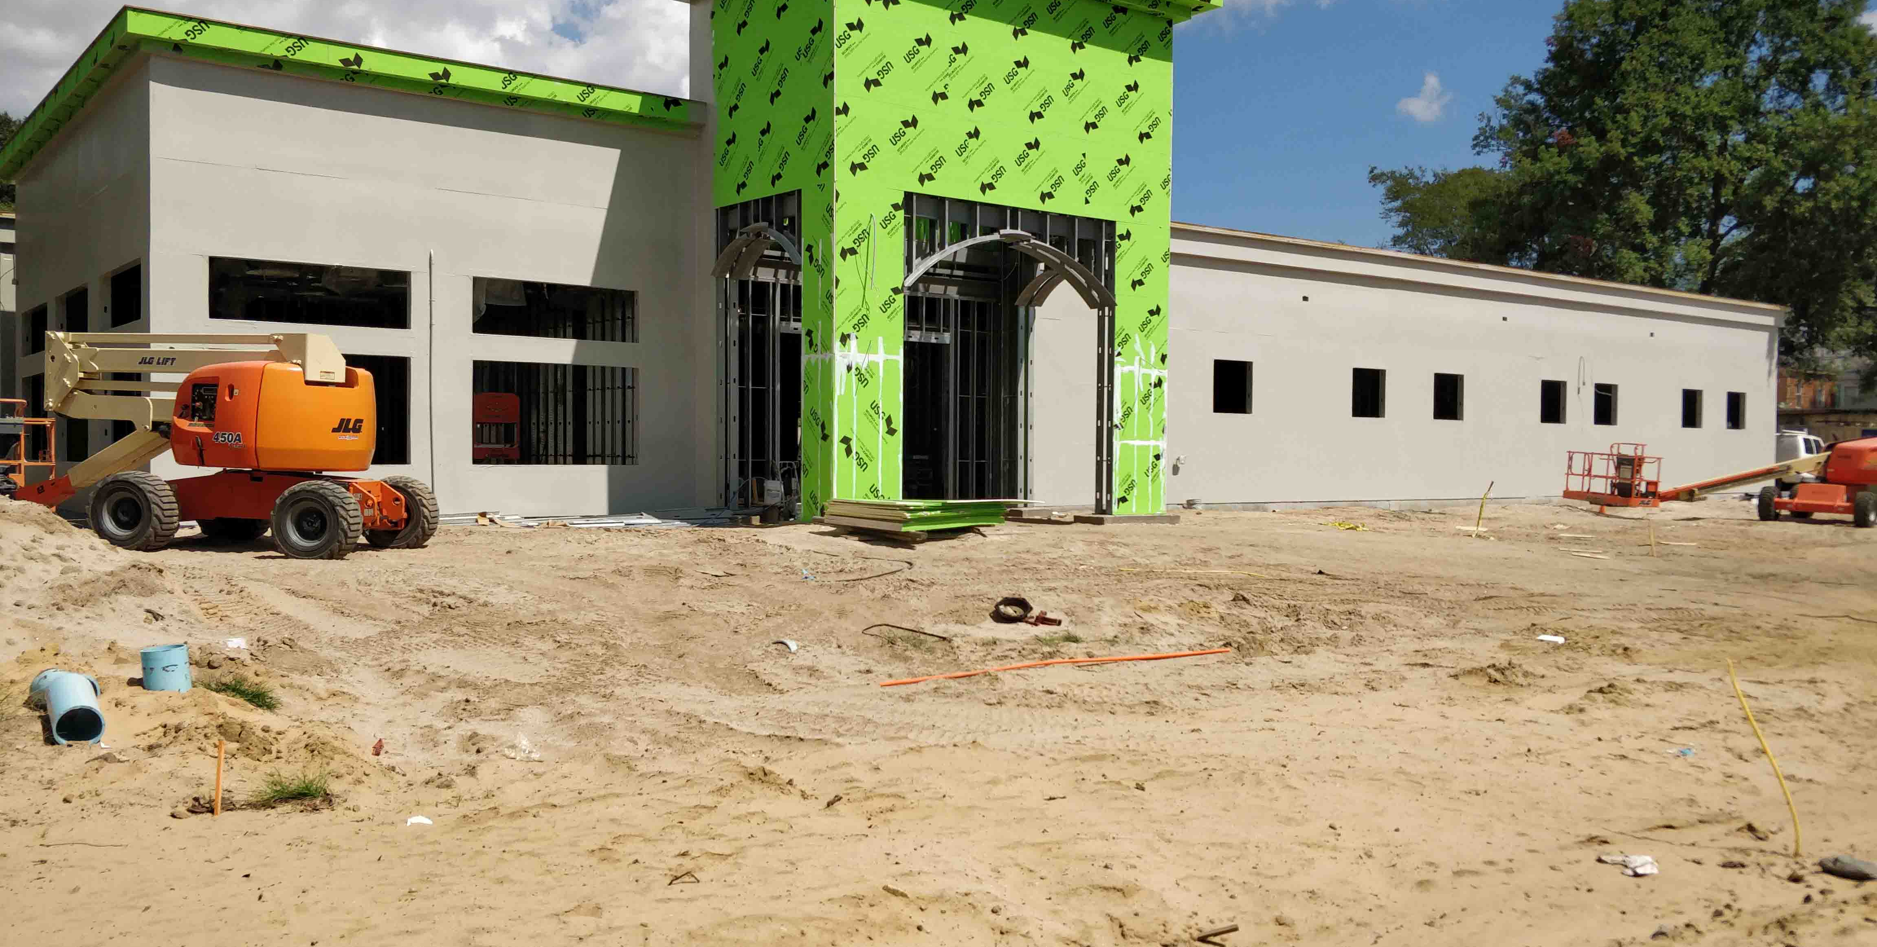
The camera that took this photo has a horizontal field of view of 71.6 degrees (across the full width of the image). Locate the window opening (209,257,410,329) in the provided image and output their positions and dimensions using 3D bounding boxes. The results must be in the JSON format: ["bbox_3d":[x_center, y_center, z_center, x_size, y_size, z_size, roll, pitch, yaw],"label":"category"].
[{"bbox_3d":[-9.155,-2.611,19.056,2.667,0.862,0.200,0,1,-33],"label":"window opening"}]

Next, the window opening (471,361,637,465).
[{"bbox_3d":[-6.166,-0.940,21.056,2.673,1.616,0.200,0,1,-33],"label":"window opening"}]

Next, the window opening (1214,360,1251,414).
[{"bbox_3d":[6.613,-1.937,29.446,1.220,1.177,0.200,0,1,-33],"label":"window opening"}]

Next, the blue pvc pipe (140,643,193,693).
[{"bbox_3d":[-4.386,1.113,7.400,0.235,0.250,0.235,-7,1,-33],"label":"blue pvc pipe"}]

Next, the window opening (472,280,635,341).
[{"bbox_3d":[-5.996,-2.568,20.350,2.650,0.860,0.180,-1,1,-36],"label":"window opening"}]

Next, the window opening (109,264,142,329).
[{"bbox_3d":[-11.684,-2.515,18.600,0.180,0.860,2.150,-1,1,-41],"label":"window opening"}]

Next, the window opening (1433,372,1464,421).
[{"bbox_3d":[13.169,-1.967,33.759,1.225,1.190,0.200,0,1,-33],"label":"window opening"}]

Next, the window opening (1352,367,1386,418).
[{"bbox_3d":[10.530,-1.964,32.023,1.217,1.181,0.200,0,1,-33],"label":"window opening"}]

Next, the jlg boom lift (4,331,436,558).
[{"bbox_3d":[-8.350,-0.360,14.300,4.950,2.350,2.200,0,1,2],"label":"jlg boom lift"}]

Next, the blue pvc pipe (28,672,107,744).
[{"bbox_3d":[-4.677,1.250,7.000,0.330,0.240,0.420,-1,15,-44],"label":"blue pvc pipe"}]

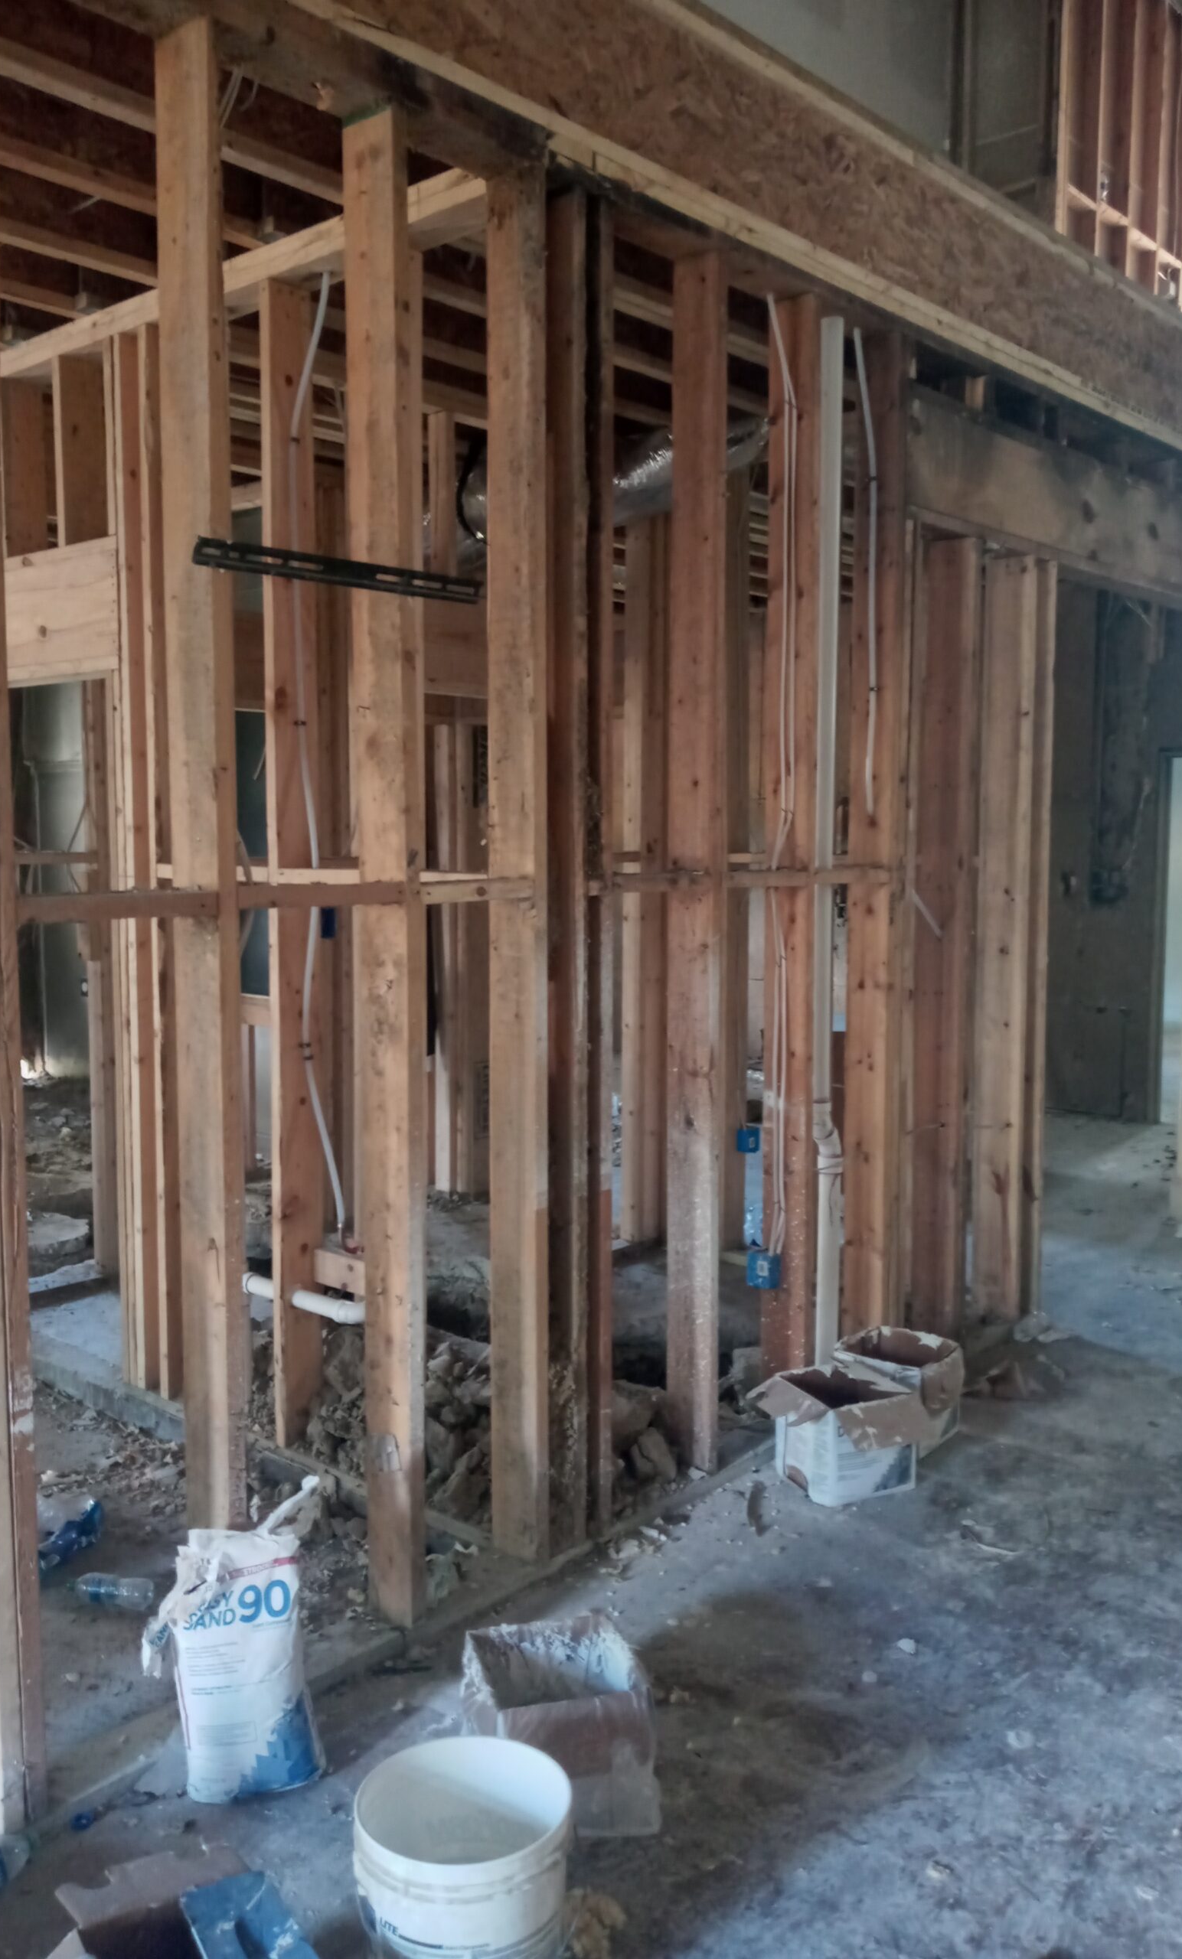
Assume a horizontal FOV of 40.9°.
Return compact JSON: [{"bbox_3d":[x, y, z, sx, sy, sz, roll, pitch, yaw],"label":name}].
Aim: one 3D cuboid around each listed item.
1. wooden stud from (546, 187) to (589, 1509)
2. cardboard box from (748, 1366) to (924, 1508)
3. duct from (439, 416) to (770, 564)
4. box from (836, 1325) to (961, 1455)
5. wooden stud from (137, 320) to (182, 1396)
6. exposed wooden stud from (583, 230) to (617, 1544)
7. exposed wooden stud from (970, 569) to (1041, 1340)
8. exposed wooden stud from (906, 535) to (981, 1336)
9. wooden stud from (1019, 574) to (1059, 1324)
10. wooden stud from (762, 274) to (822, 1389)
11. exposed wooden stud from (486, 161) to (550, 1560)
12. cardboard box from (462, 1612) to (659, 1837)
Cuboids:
[{"bbox_3d":[-0.080,-0.194,3.516,0.140,2.948,0.042,5,7,40],"label":"wooden stud"},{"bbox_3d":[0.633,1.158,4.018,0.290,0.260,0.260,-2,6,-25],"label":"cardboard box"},{"bbox_3d":[0.050,-1.770,5.720,1.270,0.460,0.420,1,6,8],"label":"duct"},{"bbox_3d":[0.848,1.133,4.350,0.260,0.250,0.260,4,7,37],"label":"box"},{"bbox_3d":[-1.169,-0.291,4.452,0.039,2.960,0.138,5,7,41],"label":"wooden stud"},{"bbox_3d":[-0.019,-0.200,3.587,0.140,2.948,0.040,5,7,40],"label":"exposed wooden stud"},{"bbox_3d":[1.366,-0.120,5.239,0.138,2.490,0.040,5,7,41],"label":"exposed wooden stud"},{"bbox_3d":[1.087,-0.090,4.920,0.138,2.490,0.040,5,7,41],"label":"exposed wooden stud"},{"bbox_3d":[1.453,-0.116,5.331,0.140,2.514,0.042,5,7,40],"label":"wooden stud"},{"bbox_3d":[0.529,-0.261,4.227,0.140,2.948,0.040,5,7,40],"label":"wooden stud"},{"bbox_3d":[-0.159,-0.182,3.424,0.140,2.942,0.040,5,7,40],"label":"exposed wooden stud"},{"bbox_3d":[-0.049,1.277,2.725,0.275,0.250,0.275,-1,6,-12],"label":"cardboard box"}]

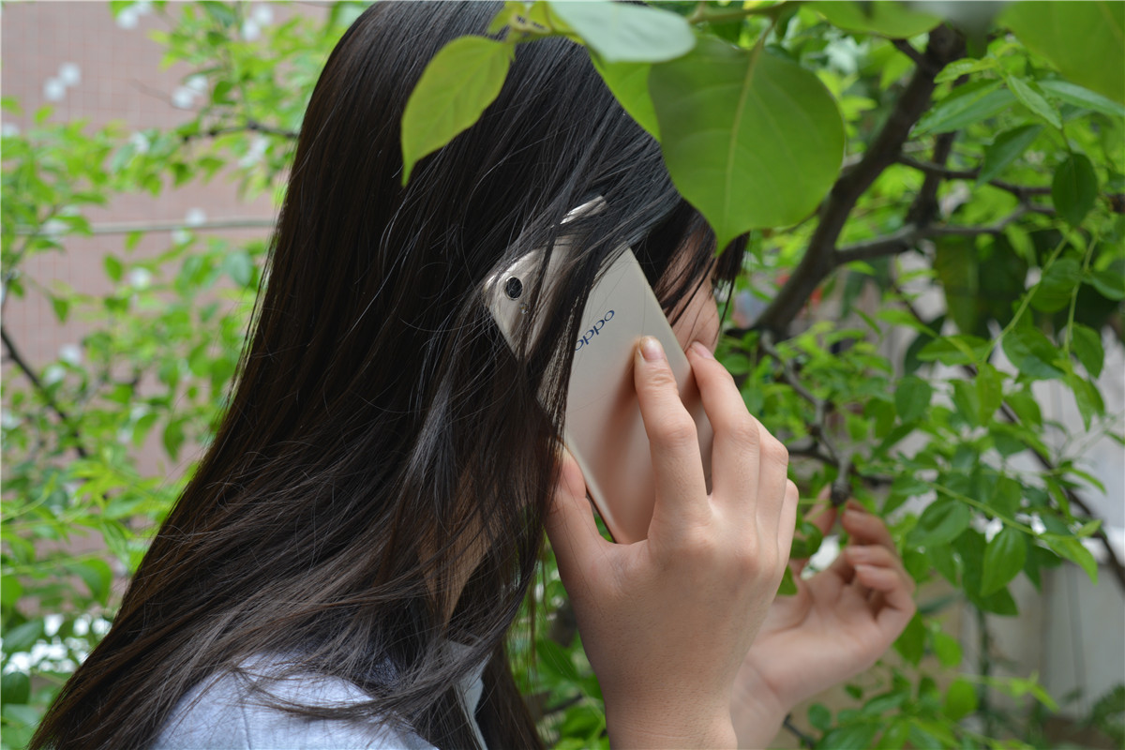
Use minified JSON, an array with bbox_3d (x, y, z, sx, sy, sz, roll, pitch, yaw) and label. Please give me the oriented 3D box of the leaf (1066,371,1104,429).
[{"bbox_3d":[0.308,0.015,1.160,0.017,0.034,0.015,-17,0,8],"label":"leaf"}]

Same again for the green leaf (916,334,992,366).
[{"bbox_3d":[0.193,-0.012,0.970,0.036,0.016,0.014,-11,-35,0],"label":"green leaf"}]

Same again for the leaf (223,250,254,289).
[{"bbox_3d":[-0.234,-0.076,1.420,0.020,0.029,0.010,-14,0,-2],"label":"leaf"}]

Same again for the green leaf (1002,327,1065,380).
[{"bbox_3d":[0.226,-0.011,0.945,0.037,0.018,0.012,37,-16,0],"label":"green leaf"}]

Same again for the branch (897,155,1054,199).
[{"bbox_3d":[0.273,-0.131,1.300,0.104,0.014,0.030,12,0,0],"label":"branch"}]

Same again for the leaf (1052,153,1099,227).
[{"bbox_3d":[0.292,-0.105,1.120,0.026,0.043,0.015,0,0,6],"label":"leaf"}]

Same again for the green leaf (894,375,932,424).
[{"bbox_3d":[0.212,0.015,1.190,0.021,0.030,0.015,11,0,13],"label":"green leaf"}]

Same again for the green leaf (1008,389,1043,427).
[{"bbox_3d":[0.275,0.019,1.170,0.017,0.027,0.015,-40,0,-14],"label":"green leaf"}]

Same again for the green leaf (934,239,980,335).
[{"bbox_3d":[0.280,-0.063,1.400,0.029,0.068,0.014,-4,0,0],"label":"green leaf"}]

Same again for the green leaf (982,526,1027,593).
[{"bbox_3d":[0.249,0.105,1.110,0.022,0.040,0.015,25,0,12],"label":"green leaf"}]

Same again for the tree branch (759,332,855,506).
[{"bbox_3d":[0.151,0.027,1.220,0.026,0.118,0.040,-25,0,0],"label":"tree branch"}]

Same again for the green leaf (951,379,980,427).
[{"bbox_3d":[0.242,0.017,1.180,0.015,0.030,0.014,-24,0,15],"label":"green leaf"}]

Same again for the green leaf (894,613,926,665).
[{"bbox_3d":[0.206,0.157,1.170,0.018,0.032,0.014,2,0,-17],"label":"green leaf"}]

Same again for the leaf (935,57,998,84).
[{"bbox_3d":[0.193,-0.145,0.940,0.031,0.010,0.012,-21,-33,0],"label":"leaf"}]

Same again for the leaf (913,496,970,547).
[{"bbox_3d":[0.187,0.072,0.970,0.033,0.021,0.010,-43,-15,0],"label":"leaf"}]

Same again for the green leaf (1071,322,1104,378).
[{"bbox_3d":[0.252,-0.012,0.945,0.013,0.028,0.010,-25,0,0],"label":"green leaf"}]

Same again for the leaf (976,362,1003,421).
[{"bbox_3d":[0.252,0.010,1.160,0.016,0.034,0.013,2,0,-11],"label":"leaf"}]

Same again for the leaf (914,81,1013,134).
[{"bbox_3d":[0.196,-0.131,0.960,0.054,0.021,0.014,-28,-32,0],"label":"leaf"}]

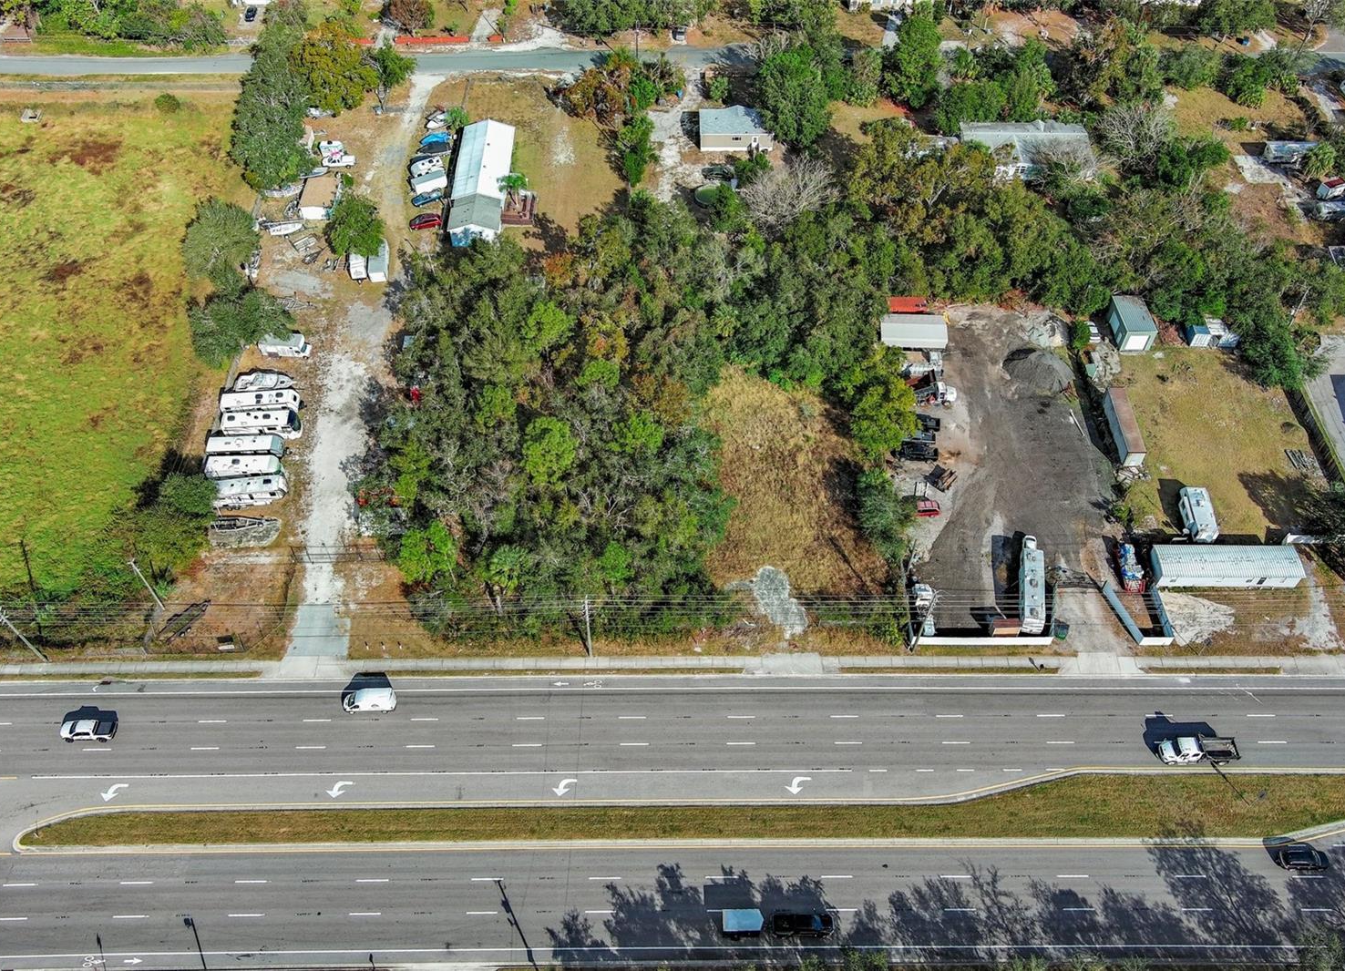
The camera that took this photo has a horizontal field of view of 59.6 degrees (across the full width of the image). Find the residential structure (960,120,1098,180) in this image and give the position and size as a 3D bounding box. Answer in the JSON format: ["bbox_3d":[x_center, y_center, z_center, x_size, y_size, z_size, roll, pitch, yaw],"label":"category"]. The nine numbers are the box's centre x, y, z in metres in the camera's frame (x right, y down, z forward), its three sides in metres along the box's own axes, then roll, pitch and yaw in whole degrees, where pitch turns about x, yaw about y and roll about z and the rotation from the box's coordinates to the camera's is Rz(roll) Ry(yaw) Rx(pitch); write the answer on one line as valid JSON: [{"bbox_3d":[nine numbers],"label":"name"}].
[{"bbox_3d":[60.315,-57.457,200.061,21.000,4.600,12.400,0,50,0],"label":"residential structure"}]

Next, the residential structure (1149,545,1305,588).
[{"bbox_3d":[69.700,10.126,147.822,17.340,3.247,4.643,0,50,0],"label":"residential structure"}]

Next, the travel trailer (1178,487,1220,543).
[{"bbox_3d":[68.425,4.371,152.673,2.497,3.200,8.084,3,50,2],"label":"travel trailer"}]

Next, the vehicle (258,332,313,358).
[{"bbox_3d":[-56.934,-20.572,172.967,7.028,2.744,2.345,5,50,4],"label":"vehicle"}]

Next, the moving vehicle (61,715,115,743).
[{"bbox_3d":[-65.945,27.766,132.897,5.584,1.891,2.020,0,50,-1],"label":"moving vehicle"}]

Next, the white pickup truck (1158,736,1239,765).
[{"bbox_3d":[57.809,29.257,129.484,7.800,2.400,2.350,0,50,0],"label":"white pickup truck"}]

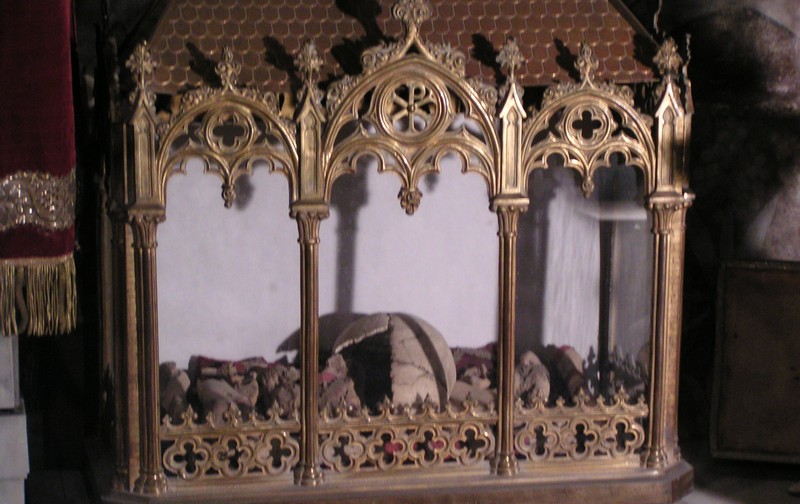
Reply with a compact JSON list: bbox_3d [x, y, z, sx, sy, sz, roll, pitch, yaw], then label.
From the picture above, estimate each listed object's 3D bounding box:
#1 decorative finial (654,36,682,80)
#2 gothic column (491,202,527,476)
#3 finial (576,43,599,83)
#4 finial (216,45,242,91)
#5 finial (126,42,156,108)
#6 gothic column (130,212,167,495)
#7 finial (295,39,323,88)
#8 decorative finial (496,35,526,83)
[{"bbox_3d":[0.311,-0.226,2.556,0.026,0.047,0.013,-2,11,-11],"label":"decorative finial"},{"bbox_3d":[0.128,0.103,2.590,0.034,0.323,0.035,-2,11,-11],"label":"gothic column"},{"bbox_3d":[0.216,-0.218,2.542,0.024,0.047,0.012,-2,11,-11],"label":"finial"},{"bbox_3d":[-0.192,-0.206,2.462,0.025,0.048,0.012,-2,11,-11],"label":"finial"},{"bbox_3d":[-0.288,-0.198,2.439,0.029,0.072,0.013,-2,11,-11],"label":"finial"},{"bbox_3d":[-0.288,0.116,2.508,0.034,0.321,0.035,-2,11,-11],"label":"gothic column"},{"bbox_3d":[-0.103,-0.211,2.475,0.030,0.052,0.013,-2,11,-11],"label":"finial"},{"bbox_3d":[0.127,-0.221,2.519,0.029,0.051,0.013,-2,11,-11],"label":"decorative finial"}]

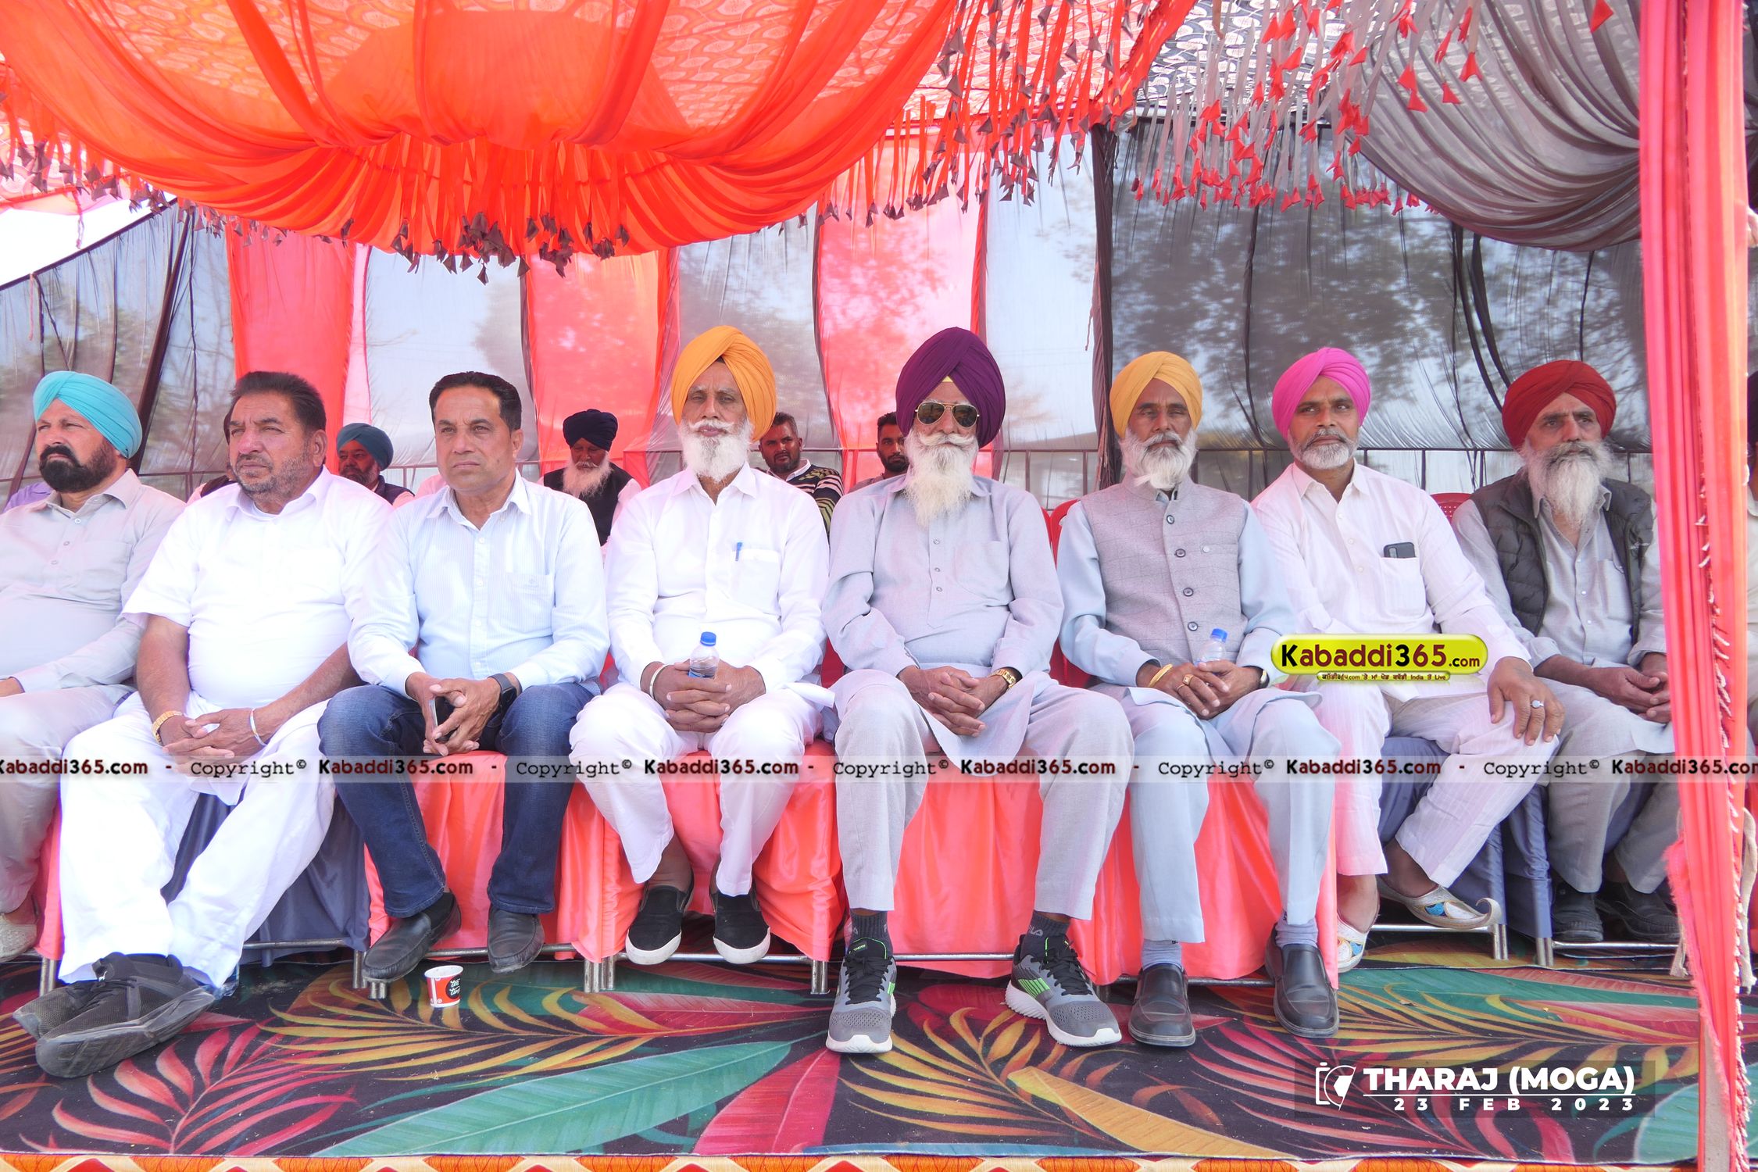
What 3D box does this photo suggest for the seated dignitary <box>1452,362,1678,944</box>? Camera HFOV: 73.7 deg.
[{"bbox_3d":[1.585,0.105,2.640,0.510,1.280,0.720,0,0,3],"label":"seated dignitary"}]

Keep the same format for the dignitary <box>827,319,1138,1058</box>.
[{"bbox_3d":[0.160,0.105,2.310,0.540,1.320,0.800,0,0,-2],"label":"dignitary"}]

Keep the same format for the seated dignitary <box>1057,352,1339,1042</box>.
[{"bbox_3d":[0.600,0.140,2.280,0.480,1.250,0.700,0,0,0],"label":"seated dignitary"}]

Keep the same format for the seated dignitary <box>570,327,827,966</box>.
[{"bbox_3d":[-0.335,0.065,2.360,0.490,1.240,0.700,0,0,-3],"label":"seated dignitary"}]

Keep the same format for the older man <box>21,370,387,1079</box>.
[{"bbox_3d":[-1.245,0.160,2.250,0.590,1.210,0.850,0,0,0],"label":"older man"}]

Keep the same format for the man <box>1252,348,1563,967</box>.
[{"bbox_3d":[1.125,0.105,2.620,0.510,1.320,0.730,0,0,6],"label":"man"}]

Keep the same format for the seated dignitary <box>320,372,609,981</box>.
[{"bbox_3d":[-0.785,0.140,2.330,0.510,1.160,0.680,0,0,-3],"label":"seated dignitary"}]

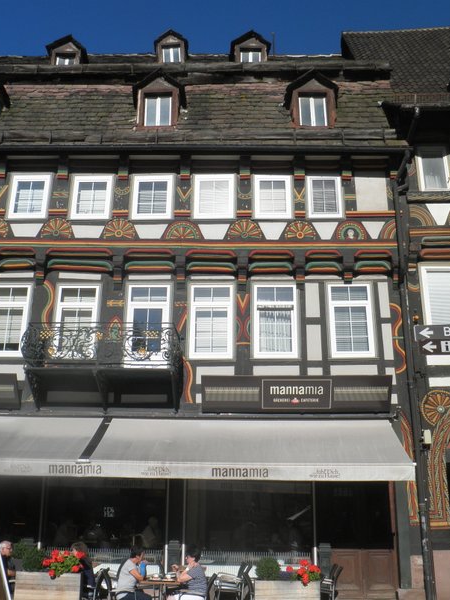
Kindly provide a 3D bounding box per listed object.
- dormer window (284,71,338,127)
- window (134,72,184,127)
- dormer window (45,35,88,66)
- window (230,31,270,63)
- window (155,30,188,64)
[{"bbox_3d":[2.012,-4.505,15.395,1.201,1.570,0.850,0,-19,1],"label":"dormer window"},{"bbox_3d":[-1.518,-4.547,15.491,1.169,1.609,0.850,0,-19,1],"label":"window"},{"bbox_3d":[-4.429,-6.713,18.597,1.066,1.159,1.250,0,-19,1],"label":"dormer window"},{"bbox_3d":[0.719,-6.757,18.494,1.107,1.222,1.250,0,-19,1],"label":"window"},{"bbox_3d":[-1.474,-6.780,18.553,0.947,1.227,1.250,0,-19,1],"label":"window"}]

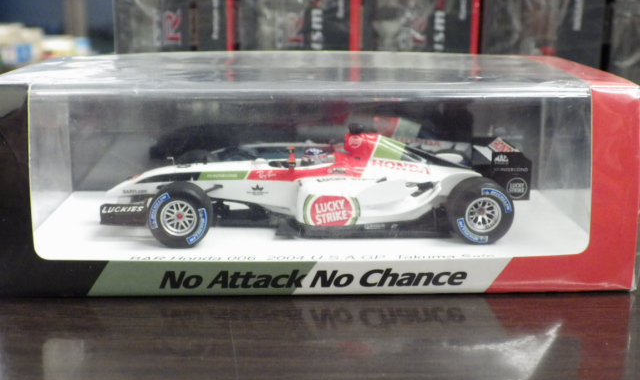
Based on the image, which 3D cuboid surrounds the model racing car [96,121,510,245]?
[{"bbox_3d":[-0.002,-0.004,0.234,0.106,0.025,0.041,-1,14,1],"label":"model racing car"}]

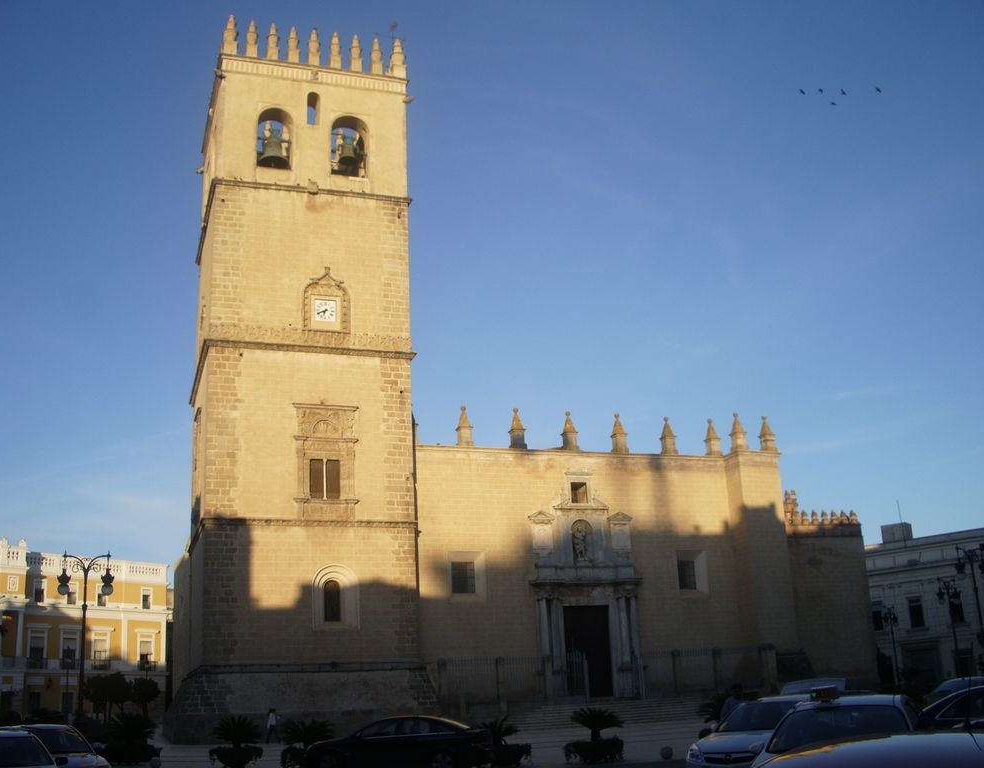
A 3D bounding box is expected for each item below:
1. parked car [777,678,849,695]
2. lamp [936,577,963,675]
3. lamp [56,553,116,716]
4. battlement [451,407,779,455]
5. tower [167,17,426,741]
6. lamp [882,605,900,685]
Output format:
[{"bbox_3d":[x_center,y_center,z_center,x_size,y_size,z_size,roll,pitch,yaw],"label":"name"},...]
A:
[{"bbox_3d":[9.596,9.327,29.863,1.780,1.620,4.300,-17,-22,39],"label":"parked car"},{"bbox_3d":[29.352,16.078,65.364,2.300,7.650,0.500,3,-18,-19],"label":"lamp"},{"bbox_3d":[-15.924,10.428,40.050,2.300,7.800,0.500,3,-18,-19],"label":"lamp"},{"bbox_3d":[8.397,3.078,67.409,22.200,2.650,2.400,3,-18,-19],"label":"battlement"},{"bbox_3d":[-11.595,-0.479,62.253,12.400,41.100,12.400,3,-18,-19],"label":"tower"},{"bbox_3d":[34.118,22.591,87.322,2.300,7.600,0.500,3,-18,-19],"label":"lamp"}]

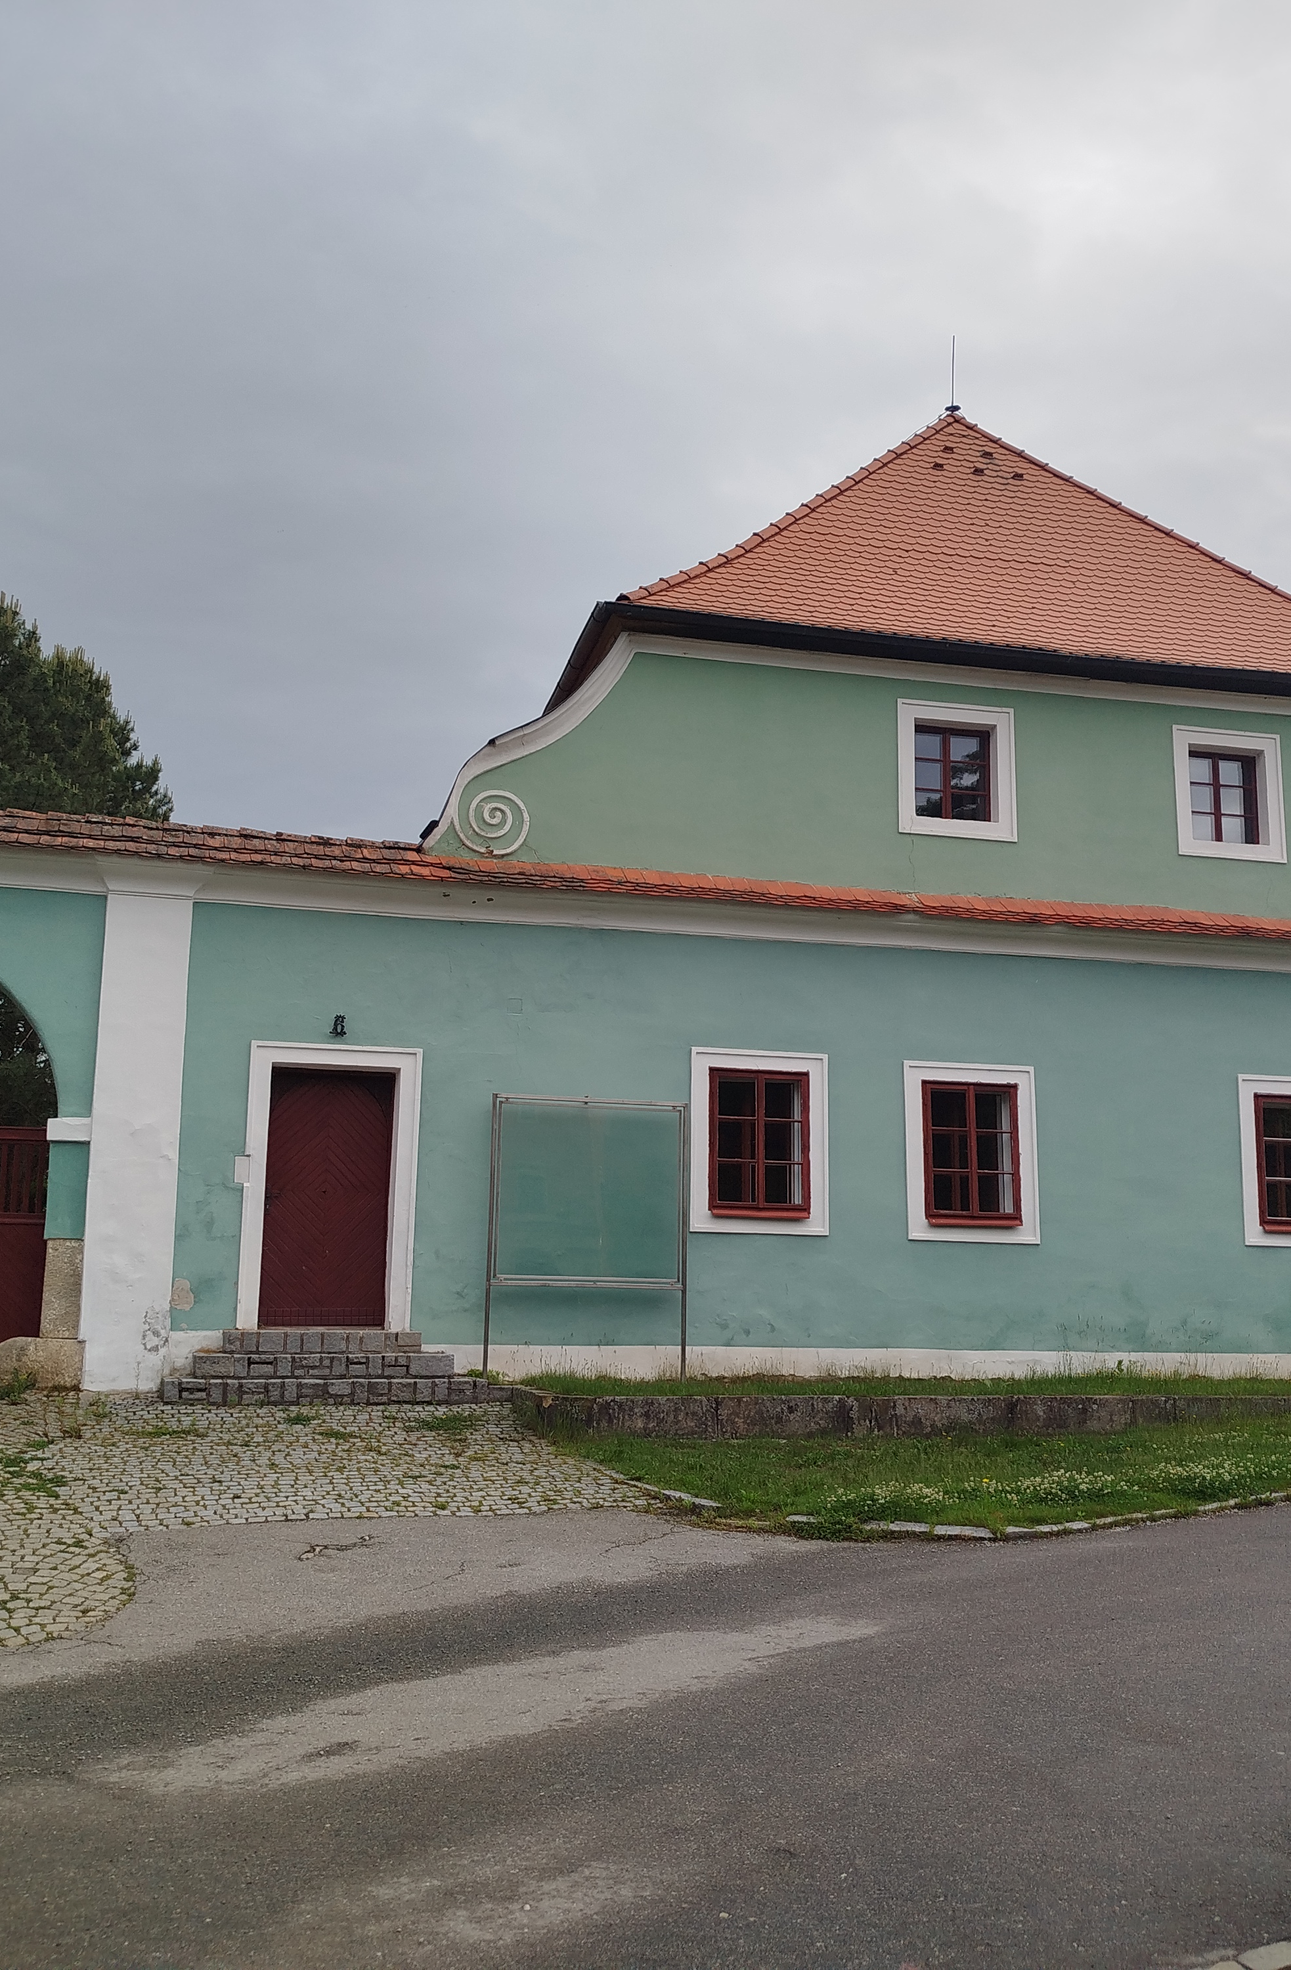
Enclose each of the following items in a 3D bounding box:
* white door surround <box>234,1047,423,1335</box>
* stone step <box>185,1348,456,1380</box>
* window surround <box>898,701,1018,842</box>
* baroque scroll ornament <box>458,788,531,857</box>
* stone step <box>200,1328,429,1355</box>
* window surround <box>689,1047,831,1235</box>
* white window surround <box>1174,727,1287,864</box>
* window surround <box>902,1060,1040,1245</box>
[{"bbox_3d":[-2.845,1.824,16.526,1.537,2.573,0.140,3,-10,-13],"label":"white door surround"},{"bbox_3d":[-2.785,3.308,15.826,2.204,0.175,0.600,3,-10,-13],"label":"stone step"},{"bbox_3d":[3.210,-2.198,18.702,1.282,1.414,0.120,3,-10,-13],"label":"window surround"},{"bbox_3d":[-1.453,-1.544,17.448,0.693,0.648,0.060,3,-10,-13],"label":"baroque scroll ornament"},{"bbox_3d":[-2.850,3.159,16.096,1.725,0.166,0.380,3,-10,-13],"label":"stone step"},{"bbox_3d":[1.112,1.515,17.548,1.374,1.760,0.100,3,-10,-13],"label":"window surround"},{"bbox_3d":[6.241,-2.025,19.414,1.260,1.407,0.120,3,-10,-13],"label":"white window surround"},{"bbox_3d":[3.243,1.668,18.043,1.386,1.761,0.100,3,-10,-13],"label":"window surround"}]

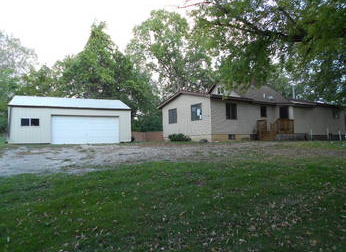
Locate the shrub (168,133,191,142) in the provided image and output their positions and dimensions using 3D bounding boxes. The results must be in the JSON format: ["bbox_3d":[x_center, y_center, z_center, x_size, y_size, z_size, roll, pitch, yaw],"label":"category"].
[{"bbox_3d":[0.505,0.893,20.207,1.000,0.760,1.600,1,-5,-34],"label":"shrub"}]

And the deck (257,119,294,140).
[{"bbox_3d":[8.345,0.360,21.035,2.752,1.637,1.500,1,-5,-34],"label":"deck"}]

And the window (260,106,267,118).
[{"bbox_3d":[7.508,-1.133,21.506,0.730,0.950,0.100,1,-5,-34],"label":"window"}]

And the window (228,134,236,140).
[{"bbox_3d":[4.389,0.848,19.185,0.820,0.420,0.100,1,-5,-34],"label":"window"}]

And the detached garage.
[{"bbox_3d":[-8.804,-0.355,22.798,8.457,3.930,7.600,0,-5,-24],"label":"detached garage"}]

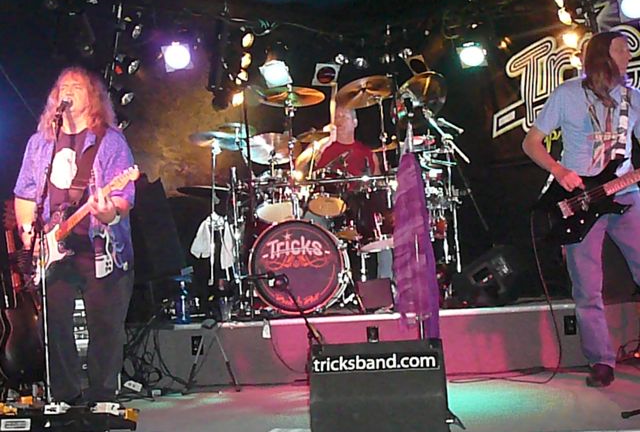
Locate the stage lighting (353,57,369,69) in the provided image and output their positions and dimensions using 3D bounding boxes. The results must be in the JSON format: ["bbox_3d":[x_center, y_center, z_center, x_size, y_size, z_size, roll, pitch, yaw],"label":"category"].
[{"bbox_3d":[0.303,-1.150,7.200,0.120,0.100,0.130,-3,15,1],"label":"stage lighting"}]

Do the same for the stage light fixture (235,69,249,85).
[{"bbox_3d":[-0.563,-0.976,6.626,0.120,0.120,0.140,-4,29,-41],"label":"stage light fixture"}]

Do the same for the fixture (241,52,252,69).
[{"bbox_3d":[-0.535,-1.079,6.624,0.140,0.120,0.120,20,15,37],"label":"fixture"}]

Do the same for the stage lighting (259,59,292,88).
[{"bbox_3d":[-0.303,-1.051,6.821,0.220,0.220,0.260,-2,37,7],"label":"stage lighting"}]

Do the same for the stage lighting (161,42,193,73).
[{"bbox_3d":[-1.006,-1.158,6.830,0.220,0.220,0.260,-3,28,3],"label":"stage lighting"}]

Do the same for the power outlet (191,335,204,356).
[{"bbox_3d":[-0.735,0.780,5.780,0.072,0.114,0.015,-3,-1,0],"label":"power outlet"}]

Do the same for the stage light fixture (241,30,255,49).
[{"bbox_3d":[-0.513,-1.248,6.800,0.100,0.110,0.120,-2,19,-24],"label":"stage light fixture"}]

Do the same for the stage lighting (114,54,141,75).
[{"bbox_3d":[-1.362,-1.072,6.800,0.130,0.130,0.160,-2,22,-40],"label":"stage lighting"}]

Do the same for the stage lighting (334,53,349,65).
[{"bbox_3d":[0.161,-1.179,7.200,0.110,0.100,0.130,-3,15,1],"label":"stage lighting"}]

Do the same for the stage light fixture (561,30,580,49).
[{"bbox_3d":[1.661,-1.172,6.331,0.130,0.130,0.150,-2,21,33],"label":"stage light fixture"}]

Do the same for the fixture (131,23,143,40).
[{"bbox_3d":[-1.290,-1.279,6.623,0.140,0.120,0.120,23,17,35],"label":"fixture"}]

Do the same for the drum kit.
[{"bbox_3d":[0.037,-0.150,6.400,1.820,1.520,1.400,-3,-1,5],"label":"drum kit"}]

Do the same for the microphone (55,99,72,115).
[{"bbox_3d":[-1.334,-0.567,5.000,0.052,0.052,0.165,-4,22,31],"label":"microphone"}]

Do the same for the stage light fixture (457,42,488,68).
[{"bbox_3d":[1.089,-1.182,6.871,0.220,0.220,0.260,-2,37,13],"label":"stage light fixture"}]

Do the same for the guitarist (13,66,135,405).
[{"bbox_3d":[-1.310,0.104,5.150,0.660,1.810,0.500,-2,1,5],"label":"guitarist"}]

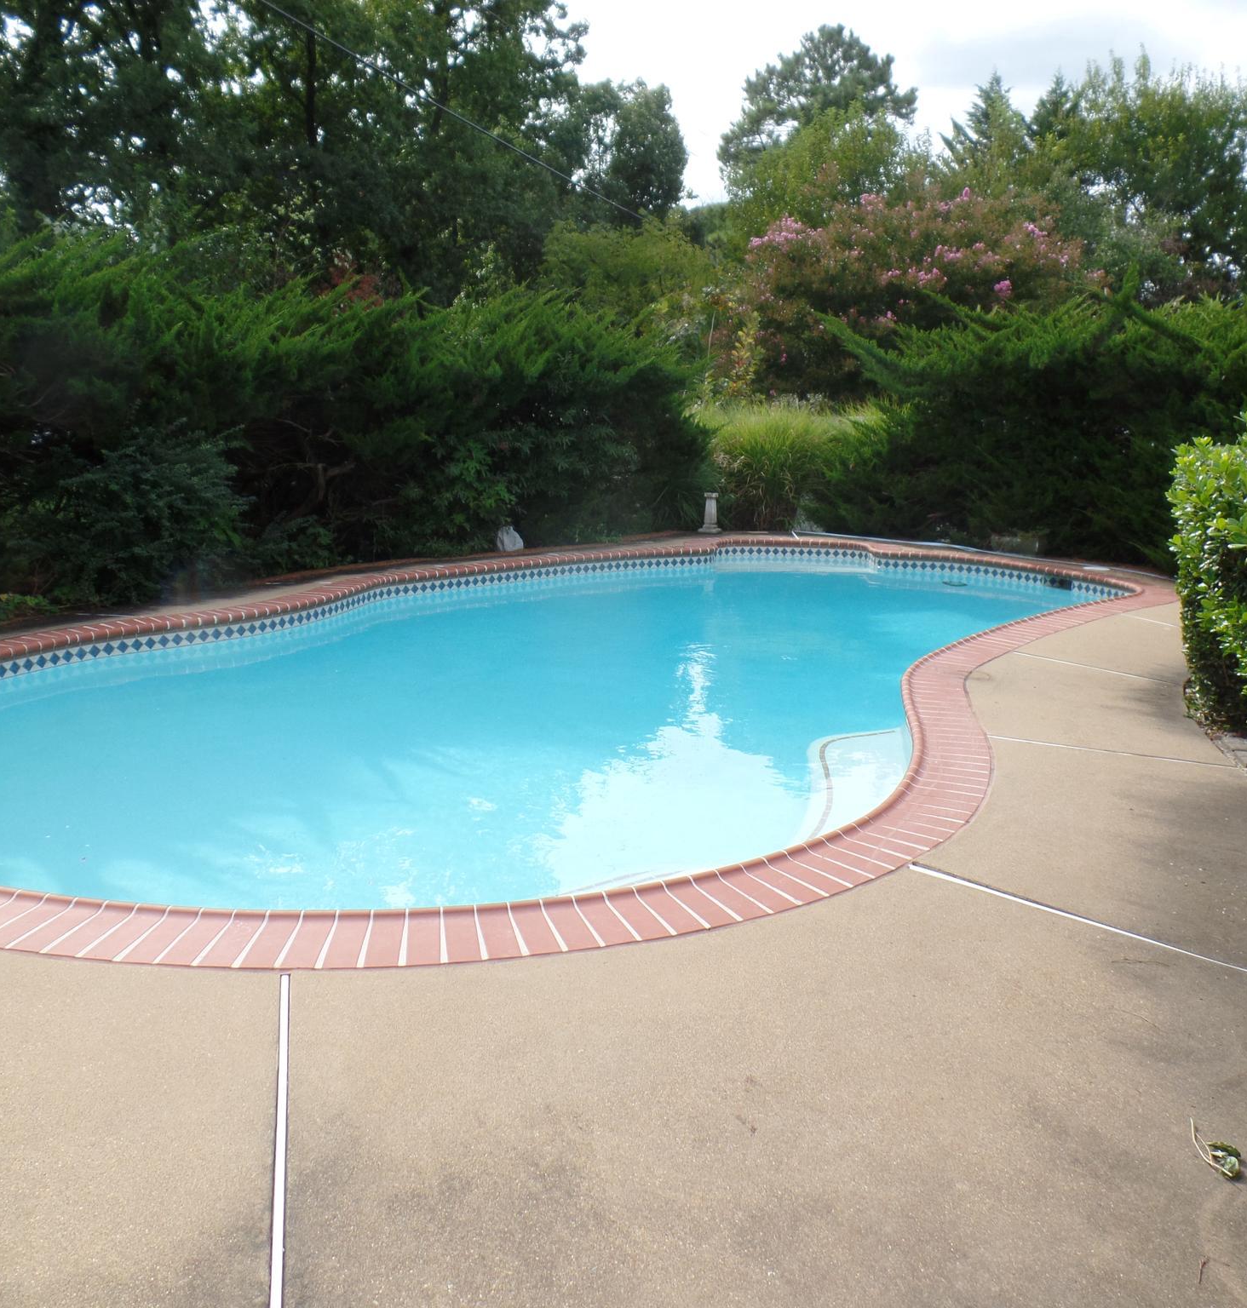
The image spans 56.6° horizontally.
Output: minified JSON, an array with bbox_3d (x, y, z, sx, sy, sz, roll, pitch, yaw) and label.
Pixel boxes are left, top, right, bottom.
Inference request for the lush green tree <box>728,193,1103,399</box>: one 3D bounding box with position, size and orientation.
[{"bbox_3d":[4.285,-4.614,17.415,5.520,4.510,4.970,0,12,0],"label":"lush green tree"}]

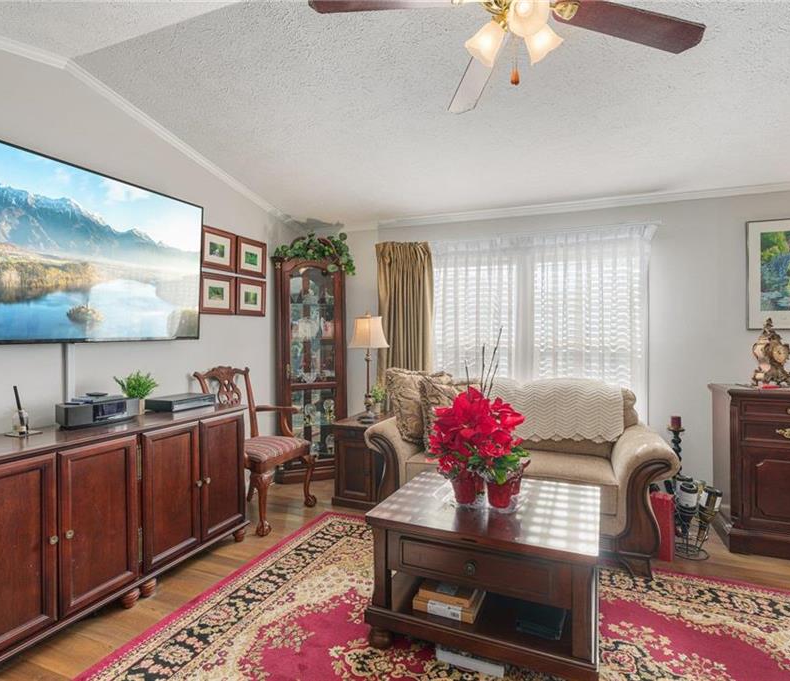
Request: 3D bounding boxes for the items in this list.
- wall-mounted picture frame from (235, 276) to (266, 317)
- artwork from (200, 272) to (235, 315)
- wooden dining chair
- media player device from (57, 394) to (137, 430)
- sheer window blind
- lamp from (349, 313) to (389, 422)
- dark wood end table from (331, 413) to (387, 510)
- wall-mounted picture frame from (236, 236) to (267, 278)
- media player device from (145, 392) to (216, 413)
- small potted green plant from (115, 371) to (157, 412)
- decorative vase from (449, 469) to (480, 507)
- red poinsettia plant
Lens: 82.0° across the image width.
[{"bbox_3d":[-1.064,-0.317,3.370,0.020,0.268,0.312,0,1,24],"label":"wall-mounted picture frame"},{"bbox_3d":[-1.233,-0.320,3.206,0.025,0.280,0.320,0,1,22],"label":"artwork"},{"bbox_3d":[-0.929,0.677,3.067,0.600,0.975,0.600,0,1,22],"label":"wooden dining chair"},{"bbox_3d":[-1.449,0.342,2.223,0.160,0.103,0.340,0,1,24],"label":"media player device"},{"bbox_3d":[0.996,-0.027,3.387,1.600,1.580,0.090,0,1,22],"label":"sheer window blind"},{"bbox_3d":[-0.194,0.189,3.346,0.280,0.790,0.280,0,1,0],"label":"lamp"},{"bbox_3d":[-0.169,0.871,3.420,0.360,0.575,0.610,0,1,22],"label":"dark wood end table"},{"bbox_3d":[-1.062,-0.611,3.372,0.020,0.266,0.312,0,1,24],"label":"wall-mounted picture frame"},{"bbox_3d":[-1.253,0.360,2.667,0.210,0.060,0.310,0,1,24],"label":"media player device"},{"bbox_3d":[-1.376,0.276,2.425,0.210,0.232,0.215,0,1,24],"label":"small potted green plant"},{"bbox_3d":[0.296,0.600,1.879,0.110,0.133,0.110,0,1,24],"label":"decorative vase"},{"bbox_3d":[0.360,0.383,1.854,0.390,0.410,0.340,0,1,24],"label":"red poinsettia plant"}]

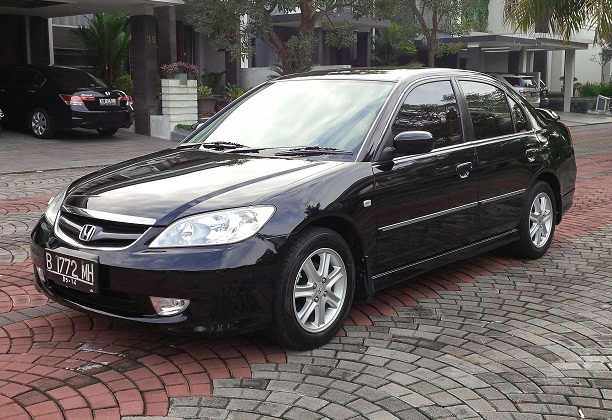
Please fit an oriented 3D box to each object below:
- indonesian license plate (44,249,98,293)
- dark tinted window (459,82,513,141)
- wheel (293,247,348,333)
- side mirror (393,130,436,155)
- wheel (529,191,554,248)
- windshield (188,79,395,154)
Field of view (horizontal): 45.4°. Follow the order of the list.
[{"bbox_3d":[-1.103,0.286,3.454,0.430,0.140,0.020,8,11,40],"label":"indonesian license plate"},{"bbox_3d":[1.235,-0.690,5.002,0.050,0.430,0.660,-21,-7,41],"label":"dark tinted window"},{"bbox_3d":[0.022,0.389,3.646,0.150,0.420,0.420,8,12,40],"label":"wheel"},{"bbox_3d":[0.571,-0.359,3.922,0.215,0.135,0.120,8,12,40],"label":"side mirror"},{"bbox_3d":[1.737,0.075,5.602,0.150,0.420,0.420,8,12,40],"label":"wheel"},{"bbox_3d":[-0.099,-0.587,4.487,1.380,0.140,0.840,8,44,40],"label":"windshield"}]

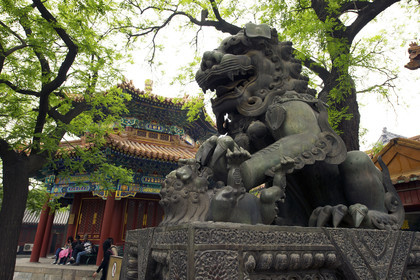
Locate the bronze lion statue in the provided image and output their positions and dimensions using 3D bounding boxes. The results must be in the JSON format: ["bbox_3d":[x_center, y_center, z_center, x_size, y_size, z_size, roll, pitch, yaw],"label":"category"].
[{"bbox_3d":[0.510,-0.272,2.918,2.052,2.356,1.406,11,-22,-26],"label":"bronze lion statue"}]

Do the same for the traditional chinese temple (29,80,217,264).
[{"bbox_3d":[-4.671,1.336,18.907,11.552,12.338,11.552,10,-22,-23],"label":"traditional chinese temple"}]

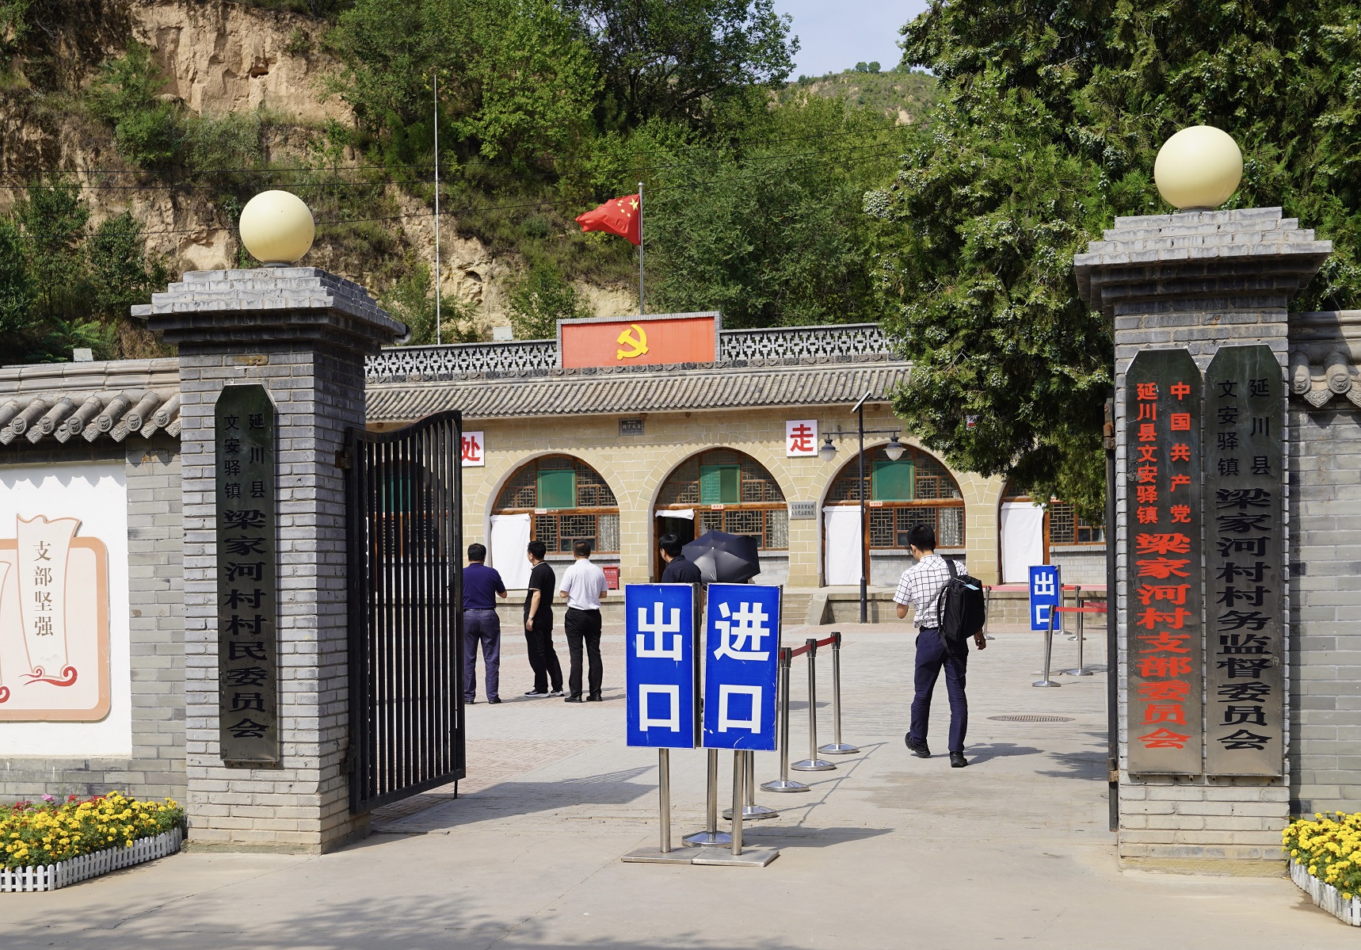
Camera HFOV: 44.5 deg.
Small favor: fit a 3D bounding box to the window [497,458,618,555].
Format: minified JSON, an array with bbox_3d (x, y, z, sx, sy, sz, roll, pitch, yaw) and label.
[{"bbox_3d":[-2.961,0.723,40.000,3.100,2.350,0.250,-1,-2,13],"label":"window"}]

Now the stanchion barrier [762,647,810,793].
[{"bbox_3d":[0.700,1.602,11.000,0.320,0.920,0.320,0,-2,14],"label":"stanchion barrier"}]

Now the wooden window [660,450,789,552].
[{"bbox_3d":[1.057,0.631,41.000,3.200,2.450,0.220,-1,-2,14],"label":"wooden window"}]

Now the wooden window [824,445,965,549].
[{"bbox_3d":[4.913,0.511,38.200,3.200,2.400,0.150,-1,-2,16],"label":"wooden window"}]

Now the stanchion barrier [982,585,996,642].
[{"bbox_3d":[5.352,2.427,29.000,0.320,0.910,0.320,-1,-2,11],"label":"stanchion barrier"}]

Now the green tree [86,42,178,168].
[{"bbox_3d":[-20.455,-13.802,62.000,3.500,4.700,3.400,0,-2,-17],"label":"green tree"}]

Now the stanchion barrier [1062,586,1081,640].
[{"bbox_3d":[6.802,2.366,28.500,0.325,0.920,0.325,-1,-2,0],"label":"stanchion barrier"}]

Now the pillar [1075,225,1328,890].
[{"bbox_3d":[2.496,0.272,7.980,1.100,3.060,1.100,-1,-2,11],"label":"pillar"}]

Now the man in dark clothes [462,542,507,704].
[{"bbox_3d":[-2.146,1.577,17.700,0.560,1.700,0.380,-1,-2,9],"label":"man in dark clothes"}]

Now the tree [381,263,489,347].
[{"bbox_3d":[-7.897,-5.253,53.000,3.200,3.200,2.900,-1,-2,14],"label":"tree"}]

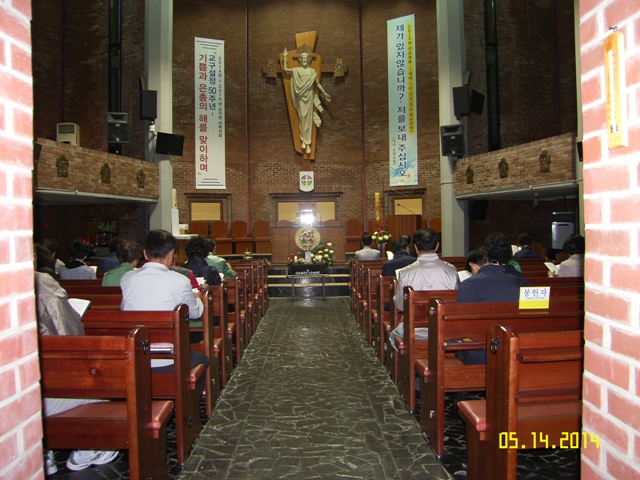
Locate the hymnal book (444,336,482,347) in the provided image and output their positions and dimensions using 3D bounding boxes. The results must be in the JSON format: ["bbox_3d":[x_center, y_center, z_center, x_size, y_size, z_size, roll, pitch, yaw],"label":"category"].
[{"bbox_3d":[0.873,0.641,3.250,0.200,0.023,0.140,-1,0,-1],"label":"hymnal book"}]

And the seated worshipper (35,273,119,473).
[{"bbox_3d":[-1.360,0.701,2.720,0.540,1.300,0.800,-1,0,-1],"label":"seated worshipper"}]

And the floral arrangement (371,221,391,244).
[{"bbox_3d":[1.531,-0.190,13.100,0.500,0.610,0.450,-1,0,-1],"label":"floral arrangement"}]

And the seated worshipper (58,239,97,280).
[{"bbox_3d":[-2.610,0.640,5.730,0.450,1.290,0.680,-1,0,-2],"label":"seated worshipper"}]

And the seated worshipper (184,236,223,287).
[{"bbox_3d":[-1.090,0.620,4.860,0.460,1.290,0.700,-1,0,-2],"label":"seated worshipper"}]

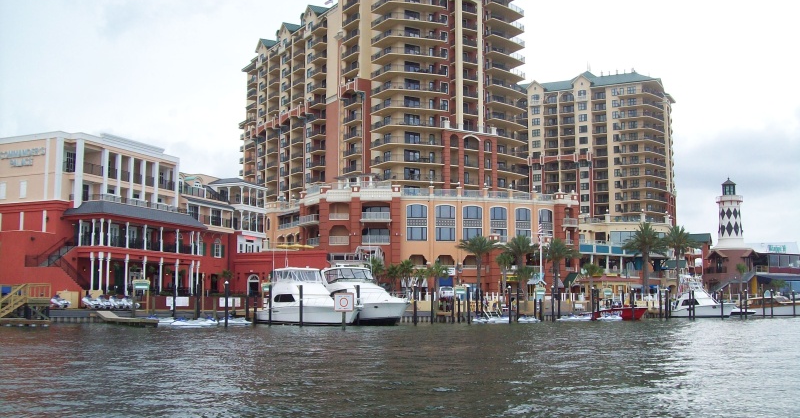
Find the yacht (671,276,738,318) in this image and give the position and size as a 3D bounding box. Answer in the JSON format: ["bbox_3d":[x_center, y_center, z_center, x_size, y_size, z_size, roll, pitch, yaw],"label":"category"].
[{"bbox_3d":[39.906,11.543,109.397,3.800,5.500,10.200,5,-8,-37],"label":"yacht"}]

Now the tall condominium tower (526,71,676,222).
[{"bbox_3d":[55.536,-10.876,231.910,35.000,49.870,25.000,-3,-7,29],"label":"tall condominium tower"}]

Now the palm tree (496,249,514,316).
[{"bbox_3d":[12.260,8.238,96.689,2.100,6.600,2.100,0,-6,0],"label":"palm tree"}]

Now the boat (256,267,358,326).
[{"bbox_3d":[-9.736,9.377,89.511,12.800,5.830,4.300,-4,-7,33],"label":"boat"}]

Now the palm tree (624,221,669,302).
[{"bbox_3d":[31.541,6.751,106.891,5.700,10.200,5.700,0,-6,0],"label":"palm tree"}]

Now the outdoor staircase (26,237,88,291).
[{"bbox_3d":[-35.209,5.687,85.405,6.200,5.400,2.600,1,-7,-8],"label":"outdoor staircase"}]

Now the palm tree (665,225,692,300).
[{"bbox_3d":[38.528,7.431,114.897,4.600,10.350,4.600,0,-6,0],"label":"palm tree"}]

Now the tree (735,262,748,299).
[{"bbox_3d":[45.807,9.719,111.601,1.800,5.080,1.800,0,-6,0],"label":"tree"}]

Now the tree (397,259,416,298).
[{"bbox_3d":[0.787,8.525,100.682,2.300,4.830,2.300,0,-6,0],"label":"tree"}]

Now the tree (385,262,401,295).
[{"bbox_3d":[-0.916,8.791,101.643,2.000,4.260,2.000,0,-6,0],"label":"tree"}]

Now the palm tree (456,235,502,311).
[{"bbox_3d":[9.249,7.251,96.801,5.100,8.360,5.100,0,-6,0],"label":"palm tree"}]

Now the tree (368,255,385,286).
[{"bbox_3d":[-2.872,8.304,101.695,2.100,5.240,2.100,0,-6,0],"label":"tree"}]

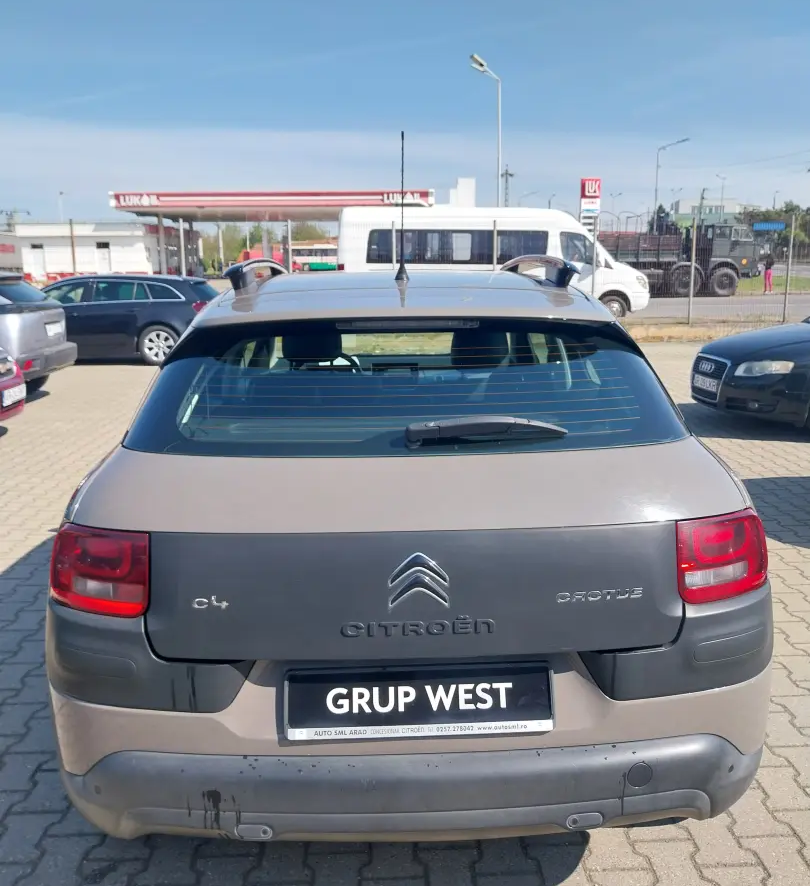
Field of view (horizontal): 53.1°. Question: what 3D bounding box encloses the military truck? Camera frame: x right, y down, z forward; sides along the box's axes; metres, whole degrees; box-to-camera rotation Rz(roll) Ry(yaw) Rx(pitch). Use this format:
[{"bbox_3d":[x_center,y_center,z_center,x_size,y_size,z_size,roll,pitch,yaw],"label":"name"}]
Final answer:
[{"bbox_3d":[10.932,-8.320,36.691,9.000,3.000,2.500,-1,13,-3],"label":"military truck"}]

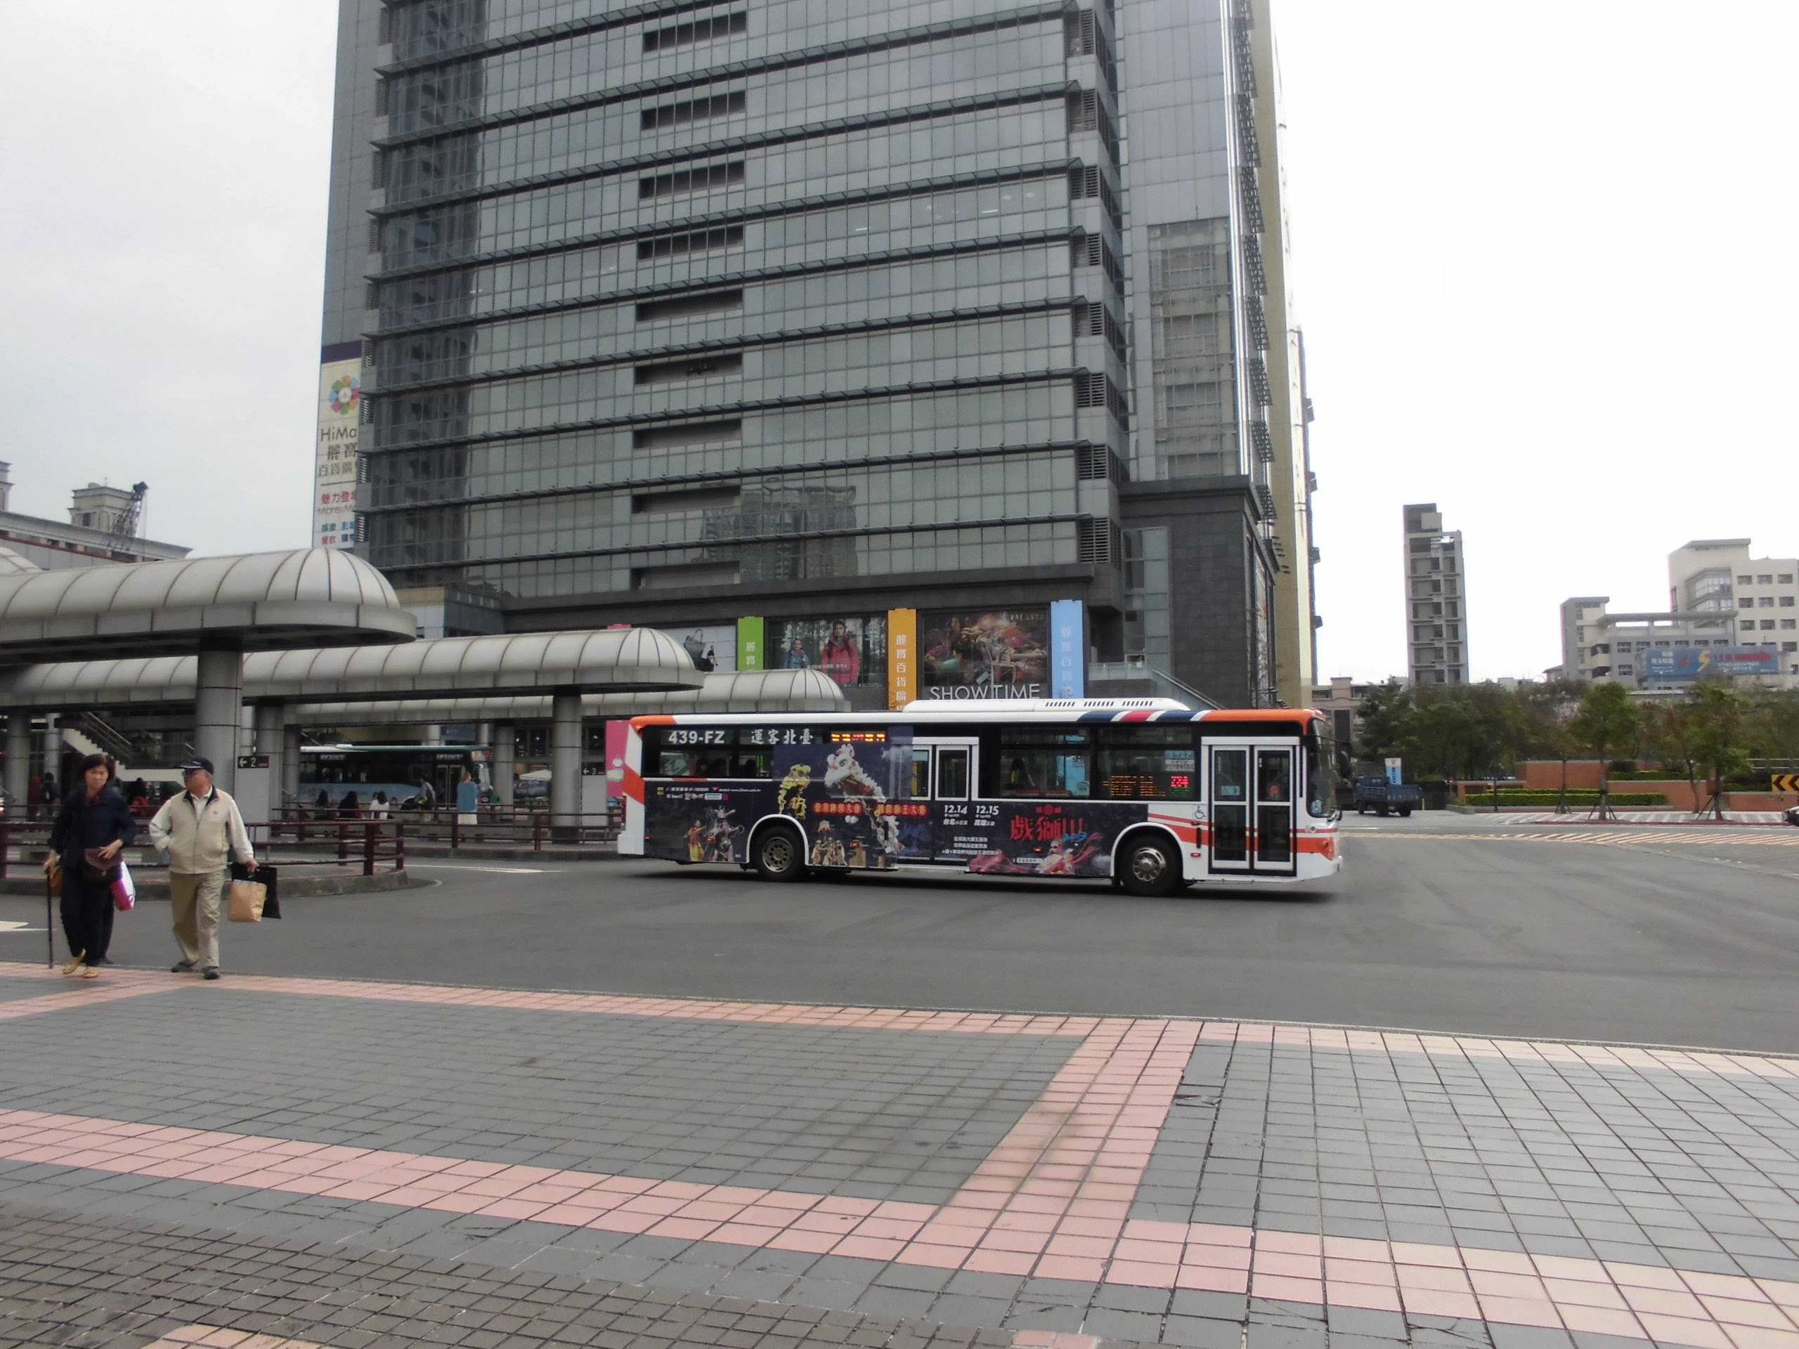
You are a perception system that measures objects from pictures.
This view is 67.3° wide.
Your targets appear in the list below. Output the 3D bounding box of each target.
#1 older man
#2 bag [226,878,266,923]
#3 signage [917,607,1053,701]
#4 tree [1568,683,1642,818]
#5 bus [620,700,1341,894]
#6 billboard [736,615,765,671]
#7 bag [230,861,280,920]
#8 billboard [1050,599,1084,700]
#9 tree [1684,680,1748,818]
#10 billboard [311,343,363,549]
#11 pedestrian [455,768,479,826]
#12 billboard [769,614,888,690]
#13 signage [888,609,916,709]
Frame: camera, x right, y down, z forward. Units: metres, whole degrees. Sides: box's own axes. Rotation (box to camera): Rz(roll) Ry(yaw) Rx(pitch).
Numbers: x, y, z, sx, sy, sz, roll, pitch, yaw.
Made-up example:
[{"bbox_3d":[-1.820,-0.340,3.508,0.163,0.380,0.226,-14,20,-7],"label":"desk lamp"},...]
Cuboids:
[{"bbox_3d":[-5.399,1.493,10.520,0.680,1.640,0.460,1,-5,-19],"label":"older man"},{"bbox_3d":[-4.990,1.733,10.350,0.260,0.310,0.130,1,-5,-9],"label":"bag"},{"bbox_3d":[4.857,-1.154,77.827,7.789,5.165,0.250,-2,-5,19],"label":"signage"},{"bbox_3d":[32.830,3.506,63.000,3.050,6.420,3.050,0,-5,0],"label":"tree"},{"bbox_3d":[1.176,1.964,22.671,11.950,3.080,2.500,-1,-5,20],"label":"bus"},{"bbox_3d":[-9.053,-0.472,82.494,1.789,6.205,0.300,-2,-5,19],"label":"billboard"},{"bbox_3d":[-4.811,1.618,10.100,0.330,0.440,0.150,1,-5,-14],"label":"bag"},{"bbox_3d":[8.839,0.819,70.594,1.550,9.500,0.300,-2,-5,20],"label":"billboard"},{"bbox_3d":[37.533,3.482,62.000,2.600,6.400,2.600,-3,-6,31],"label":"tree"},{"bbox_3d":[-37.211,-14.931,90.000,4.300,14.600,0.300,-2,-5,20],"label":"billboard"},{"bbox_3d":[-9.743,3.012,30.431,0.480,1.620,0.320,-1,-5,5],"label":"pedestrian"},{"bbox_3d":[-4.294,-1.347,80.952,7.520,4.486,0.200,-2,-5,19],"label":"billboard"},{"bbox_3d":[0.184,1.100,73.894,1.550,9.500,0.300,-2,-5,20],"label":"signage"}]

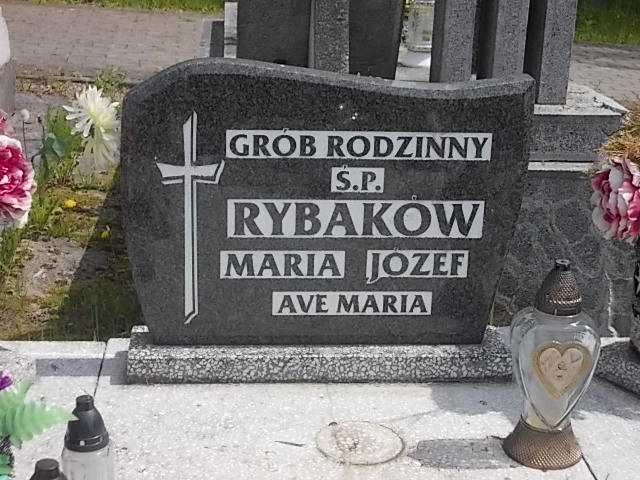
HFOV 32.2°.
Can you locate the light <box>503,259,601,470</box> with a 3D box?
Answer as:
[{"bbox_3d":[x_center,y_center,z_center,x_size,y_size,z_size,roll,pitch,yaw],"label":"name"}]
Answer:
[{"bbox_3d":[0.366,0.186,1.739,0.135,0.325,0.125,-1,19,-7],"label":"light"}]

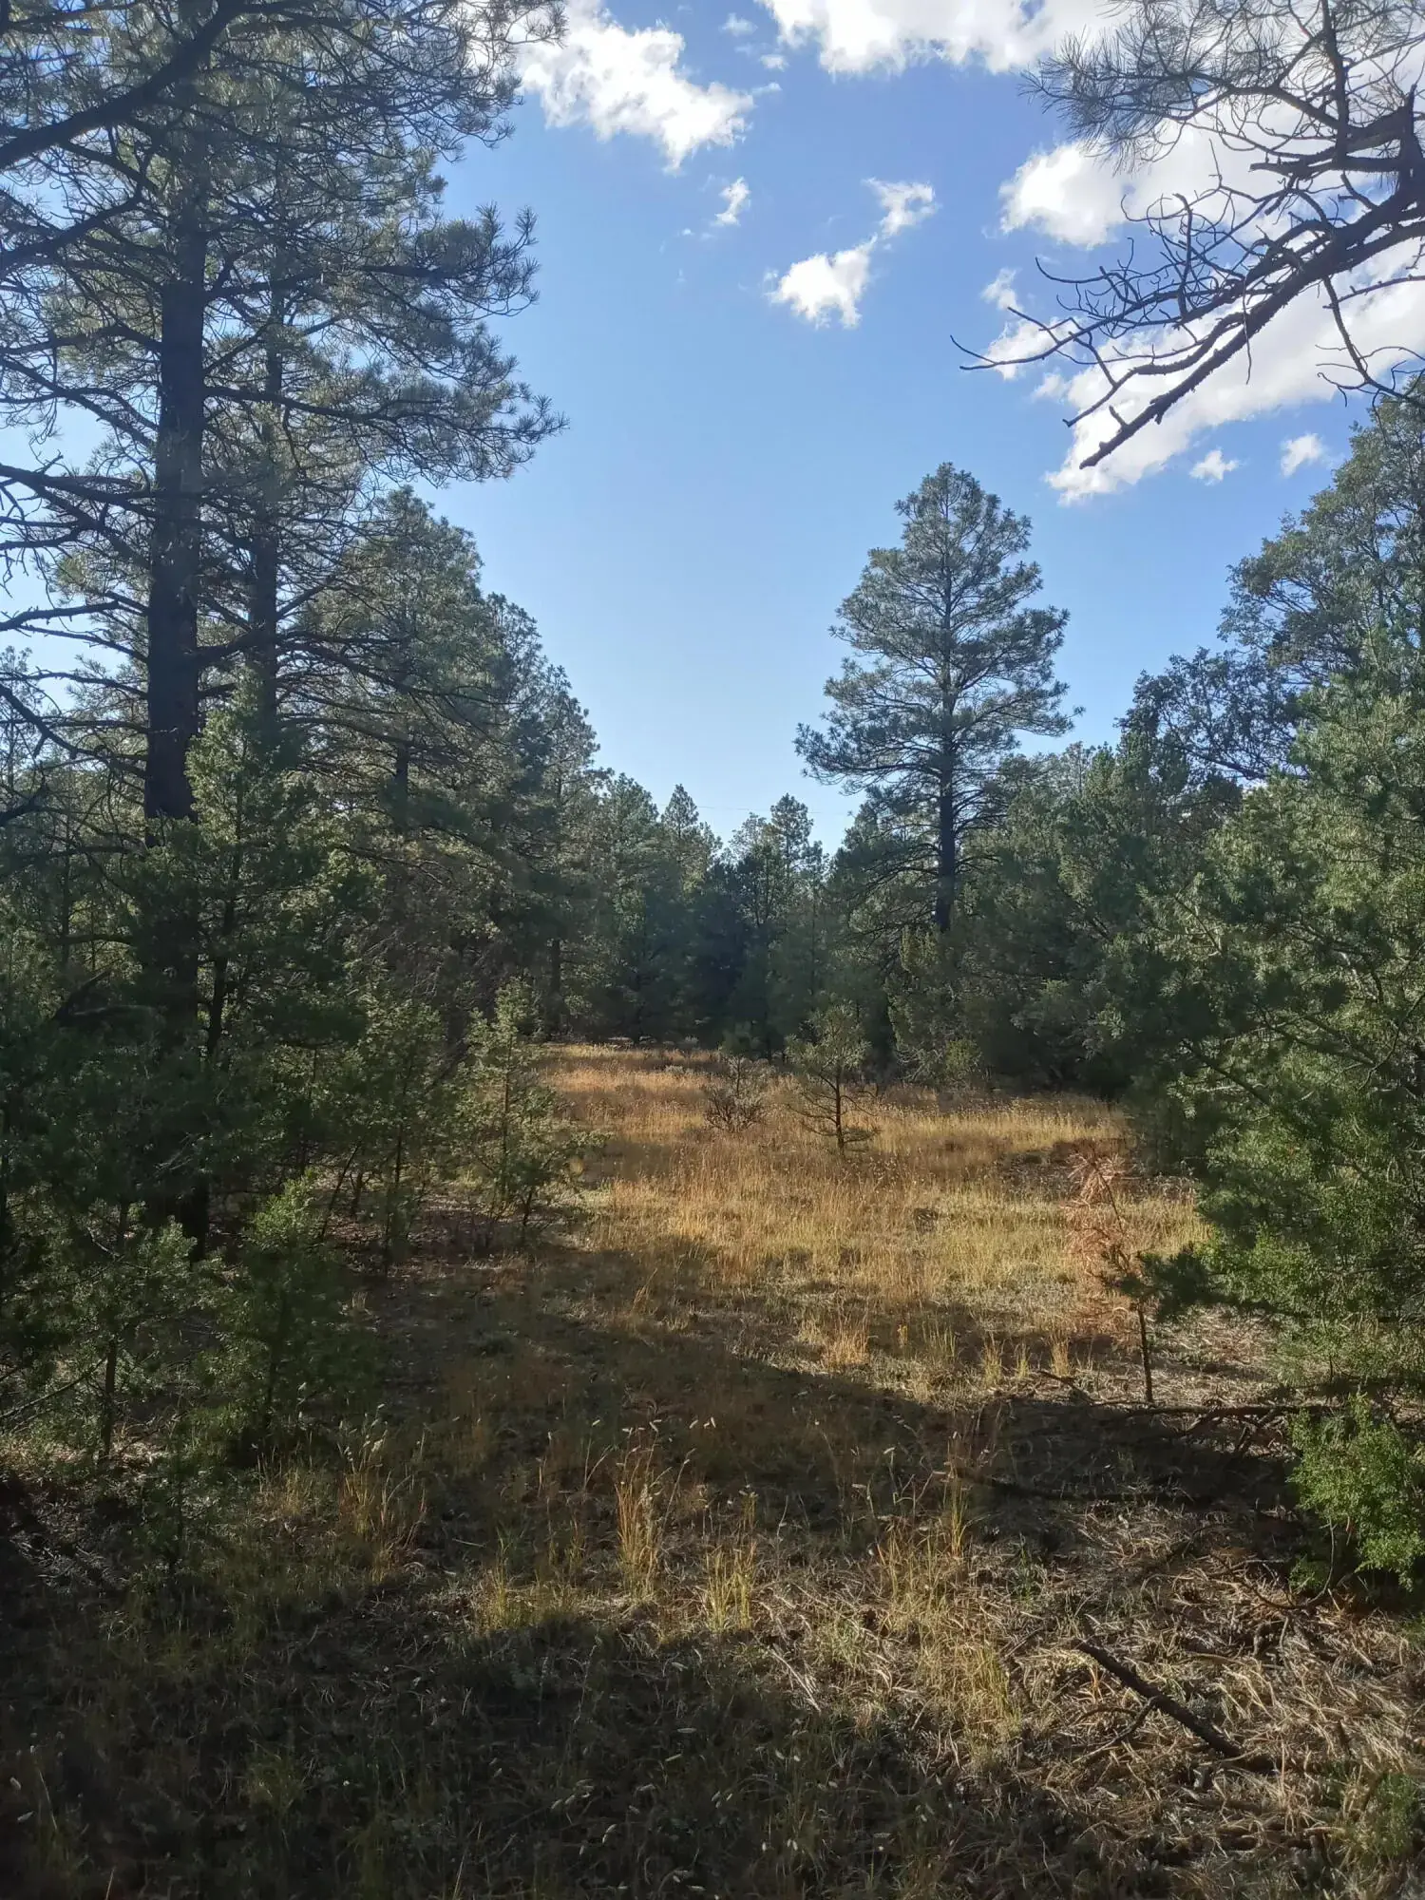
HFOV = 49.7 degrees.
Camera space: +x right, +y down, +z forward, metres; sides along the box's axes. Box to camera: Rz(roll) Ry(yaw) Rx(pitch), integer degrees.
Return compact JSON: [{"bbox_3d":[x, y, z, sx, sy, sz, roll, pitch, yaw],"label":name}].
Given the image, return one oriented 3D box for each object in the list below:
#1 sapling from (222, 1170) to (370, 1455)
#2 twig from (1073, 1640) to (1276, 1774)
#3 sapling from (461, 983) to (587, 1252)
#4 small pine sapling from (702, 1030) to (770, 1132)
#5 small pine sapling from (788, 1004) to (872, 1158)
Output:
[{"bbox_3d":[-1.294,1.120,4.785,0.448,0.832,0.435,0,0,0],"label":"sapling"},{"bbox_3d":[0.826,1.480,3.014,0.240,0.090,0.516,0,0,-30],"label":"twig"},{"bbox_3d":[-0.990,0.854,8.073,0.647,1.387,0.628,0,0,0],"label":"sapling"},{"bbox_3d":[0.199,1.115,12.902,0.586,0.897,0.568,0,0,0],"label":"small pine sapling"},{"bbox_3d":[0.888,0.984,11.574,0.626,1.151,0.607,0,0,0],"label":"small pine sapling"}]

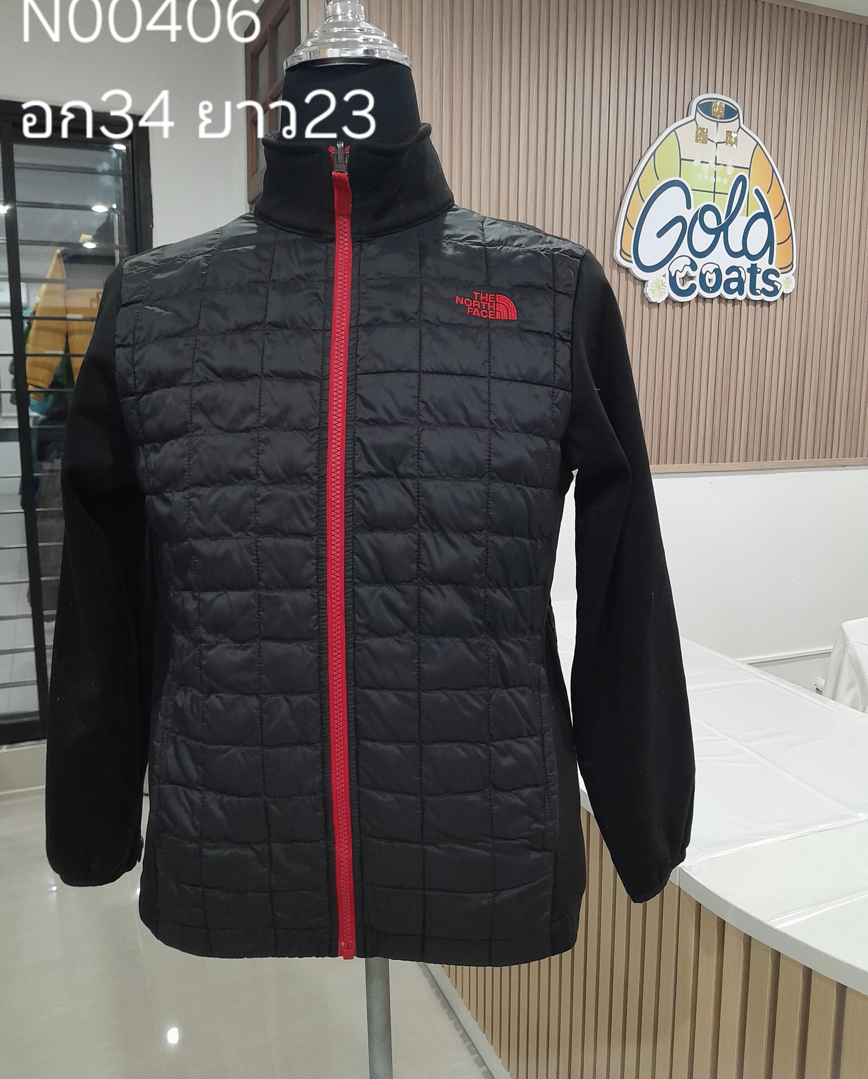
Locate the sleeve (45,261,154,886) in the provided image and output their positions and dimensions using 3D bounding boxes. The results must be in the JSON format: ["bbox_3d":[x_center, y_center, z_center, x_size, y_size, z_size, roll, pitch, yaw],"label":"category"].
[{"bbox_3d":[-0.288,0.040,0.765,0.095,0.550,0.150,5,8,5],"label":"sleeve"}]

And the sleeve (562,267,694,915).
[{"bbox_3d":[0.161,0.040,0.730,0.100,0.550,0.150,-4,8,5],"label":"sleeve"}]

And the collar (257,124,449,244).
[{"bbox_3d":[-0.064,-0.284,0.700,0.162,0.110,0.148,0,8,0],"label":"collar"}]

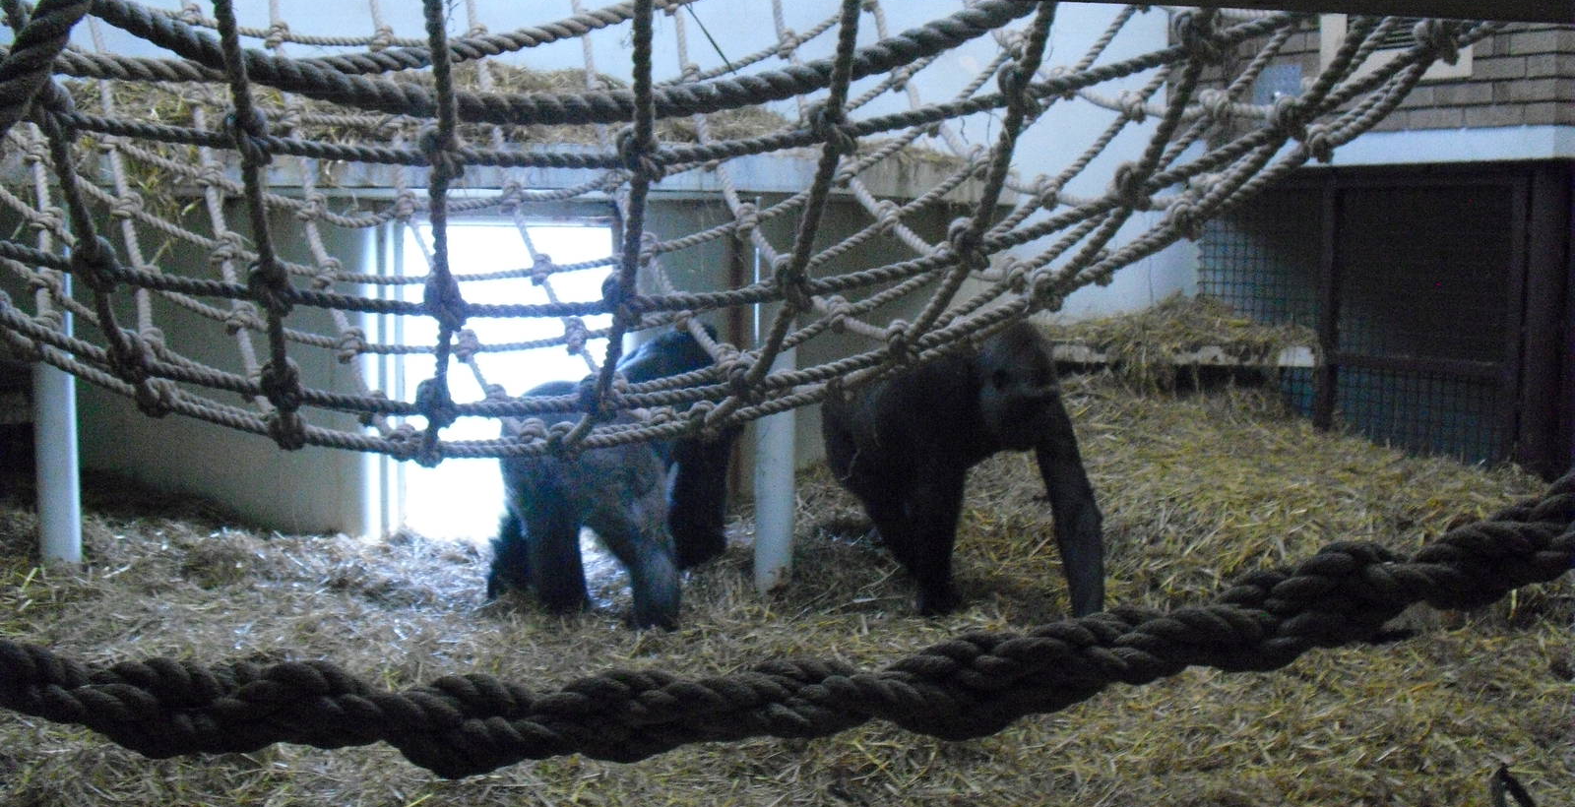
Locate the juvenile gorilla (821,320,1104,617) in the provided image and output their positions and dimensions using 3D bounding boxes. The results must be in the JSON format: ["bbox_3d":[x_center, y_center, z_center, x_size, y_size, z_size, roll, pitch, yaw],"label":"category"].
[{"bbox_3d":[0.540,0.182,5.146,0.850,0.920,0.500,5,7,38],"label":"juvenile gorilla"}]

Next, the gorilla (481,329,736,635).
[{"bbox_3d":[-0.560,0.167,5.295,0.560,0.920,0.950,2,6,22],"label":"gorilla"}]

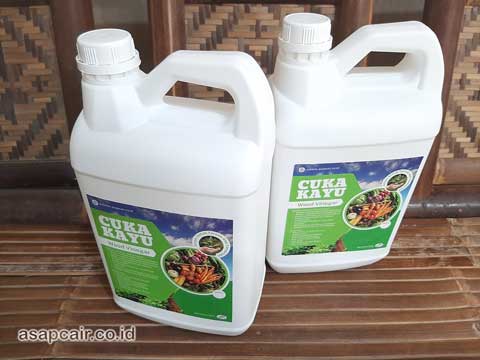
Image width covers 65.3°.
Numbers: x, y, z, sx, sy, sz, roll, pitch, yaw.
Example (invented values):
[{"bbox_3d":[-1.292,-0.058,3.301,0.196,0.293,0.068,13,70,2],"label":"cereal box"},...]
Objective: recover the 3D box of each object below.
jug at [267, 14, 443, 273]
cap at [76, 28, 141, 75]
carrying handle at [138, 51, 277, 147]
[{"bbox_3d":[0.123,-0.035,0.469,0.186,0.315,0.121,-4,35,-5],"label":"jug"},{"bbox_3d":[-0.116,-0.113,0.326,0.053,0.027,0.053,0,35,0],"label":"cap"},{"bbox_3d":[-0.031,-0.075,0.327,0.123,0.073,0.035,9,36,12],"label":"carrying handle"}]

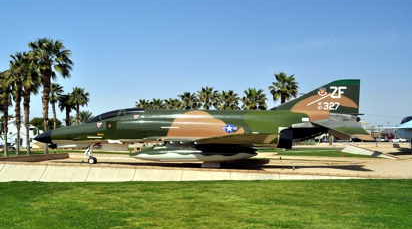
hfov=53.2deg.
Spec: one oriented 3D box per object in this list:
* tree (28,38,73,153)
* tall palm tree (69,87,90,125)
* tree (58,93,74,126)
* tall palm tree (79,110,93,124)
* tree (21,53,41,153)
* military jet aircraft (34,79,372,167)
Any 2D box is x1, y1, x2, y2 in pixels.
[{"bbox_3d":[-15.270,-1.750,40.000,4.100,11.280,4.100,0,-3,0],"label":"tree"},{"bbox_3d":[-23.470,0.510,76.000,3.600,11.180,3.600,0,-3,0],"label":"tall palm tree"},{"bbox_3d":[-20.150,0.899,60.041,3.200,8.020,3.200,0,-3,0],"label":"tree"},{"bbox_3d":[-21.230,2.430,71.975,4.200,6.270,4.200,0,-3,0],"label":"tall palm tree"},{"bbox_3d":[-17.000,-1.100,39.500,2.900,10.010,2.900,0,-3,0],"label":"tree"},{"bbox_3d":[-1.030,0.480,23.600,19.100,4.950,11.600,0,-4,7],"label":"military jet aircraft"}]

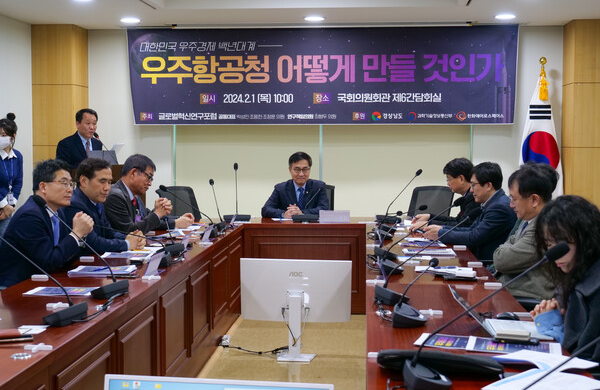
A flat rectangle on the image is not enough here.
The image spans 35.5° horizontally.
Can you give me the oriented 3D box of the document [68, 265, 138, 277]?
[{"bbox_3d":[-0.953,0.374,4.564,0.305,0.025,0.220,0,3,4],"label":"document"}]

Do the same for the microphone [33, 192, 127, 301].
[{"bbox_3d":[-0.990,0.221,4.253,0.410,0.450,0.210,1,4,24],"label":"microphone"}]

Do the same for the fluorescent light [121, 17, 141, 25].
[{"bbox_3d":[-1.608,-1.652,8.812,0.180,0.040,0.180,0,4,4],"label":"fluorescent light"}]

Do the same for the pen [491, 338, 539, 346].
[{"bbox_3d":[0.666,0.456,2.893,0.143,0.014,0.014,1,3,19],"label":"pen"}]

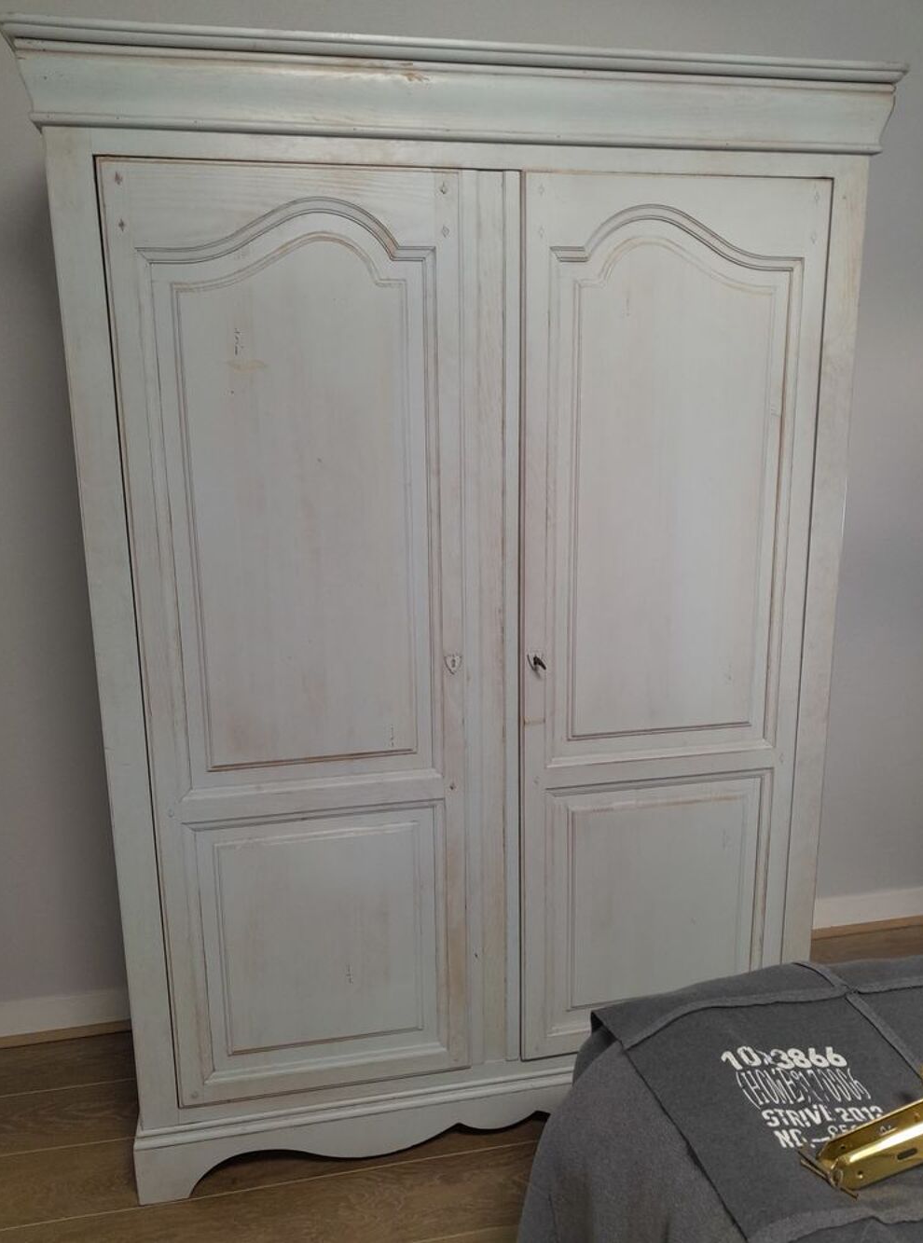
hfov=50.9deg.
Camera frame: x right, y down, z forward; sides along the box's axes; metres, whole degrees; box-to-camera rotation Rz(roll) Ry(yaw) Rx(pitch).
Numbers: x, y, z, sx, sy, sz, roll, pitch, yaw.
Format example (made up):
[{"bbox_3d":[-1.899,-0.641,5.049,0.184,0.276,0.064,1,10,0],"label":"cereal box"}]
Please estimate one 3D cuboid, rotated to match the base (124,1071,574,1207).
[{"bbox_3d":[0.020,0.932,2.221,1.398,0.160,0.555,-3,13,-11],"label":"base"}]

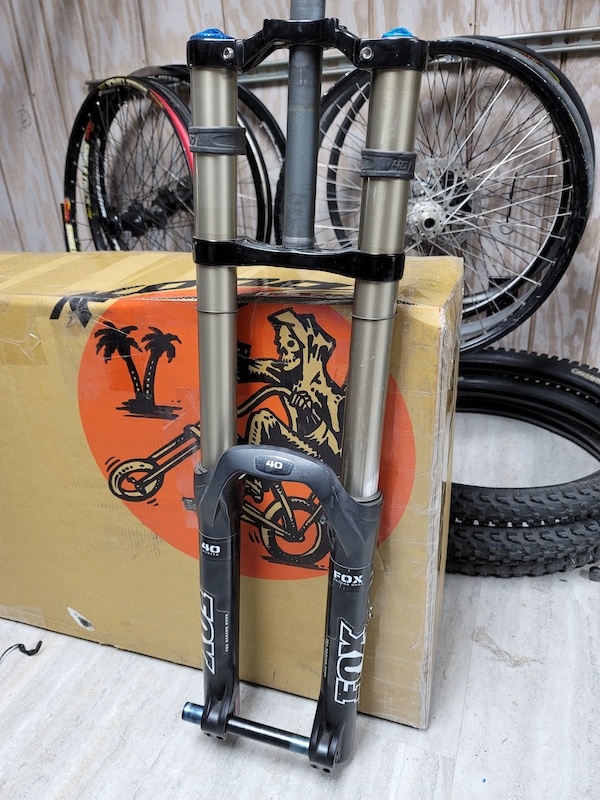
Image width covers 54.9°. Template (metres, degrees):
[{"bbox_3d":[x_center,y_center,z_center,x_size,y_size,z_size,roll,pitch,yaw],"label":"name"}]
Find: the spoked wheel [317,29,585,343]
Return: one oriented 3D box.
[{"bbox_3d":[0.240,-0.345,1.100,0.576,0.576,0.100,0,27,7],"label":"spoked wheel"}]

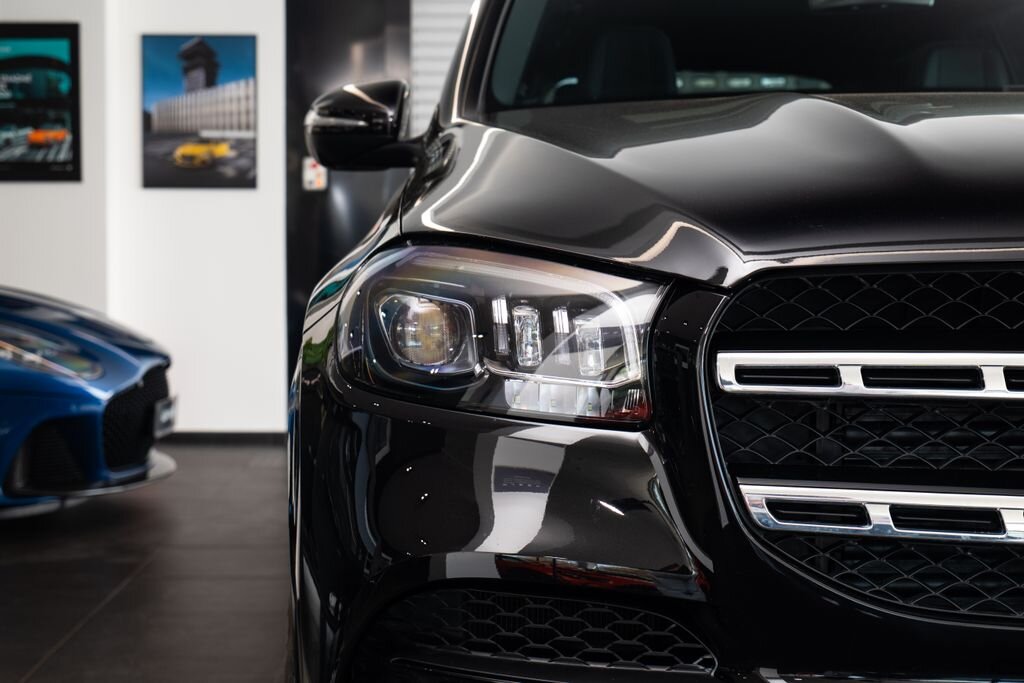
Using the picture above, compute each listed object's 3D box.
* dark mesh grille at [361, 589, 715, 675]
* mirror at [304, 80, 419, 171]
[{"bbox_3d":[0.030,0.298,1.755,0.365,0.075,0.085,1,4,14],"label":"dark mesh grille"},{"bbox_3d":[-0.294,-0.421,3.320,0.212,0.167,0.170,0,4,1],"label":"mirror"}]

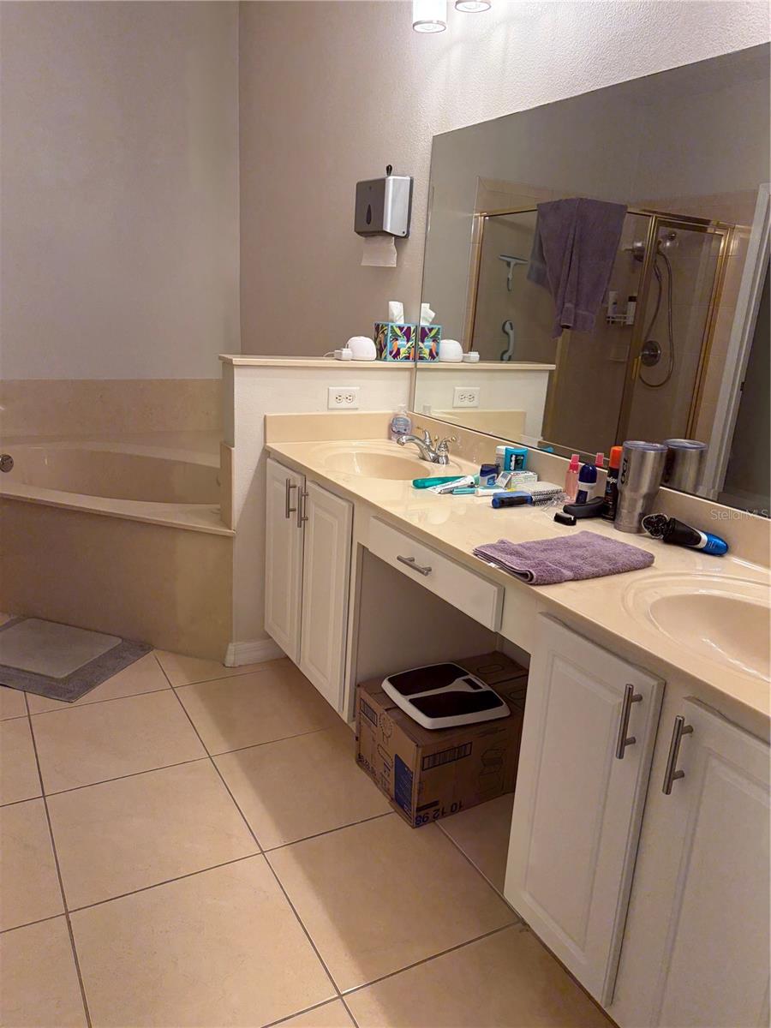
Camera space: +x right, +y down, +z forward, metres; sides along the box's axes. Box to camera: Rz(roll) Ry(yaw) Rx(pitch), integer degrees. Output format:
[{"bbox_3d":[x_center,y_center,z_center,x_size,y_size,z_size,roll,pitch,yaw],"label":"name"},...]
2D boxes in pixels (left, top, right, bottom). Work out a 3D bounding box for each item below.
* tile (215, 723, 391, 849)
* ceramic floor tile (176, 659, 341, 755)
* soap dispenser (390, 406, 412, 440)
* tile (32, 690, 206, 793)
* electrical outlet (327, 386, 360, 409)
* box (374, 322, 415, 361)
[{"bbox_3d":[-0.205,0.735,2.121,0.430,0.010,0.430,-5,18,-28],"label":"tile"},{"bbox_3d":[-0.412,0.622,2.485,0.430,0.010,0.430,-5,18,-28],"label":"ceramic floor tile"},{"bbox_3d":[0.055,-0.325,2.749,0.077,0.127,0.048,0,16,-11],"label":"soap dispenser"},{"bbox_3d":[-0.793,0.658,2.279,0.430,0.010,0.430,-5,18,-28],"label":"tile"},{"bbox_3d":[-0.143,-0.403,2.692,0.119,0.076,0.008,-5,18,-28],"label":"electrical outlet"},{"bbox_3d":[0.030,-0.629,2.829,0.109,0.129,0.111,-5,18,-28],"label":"box"}]

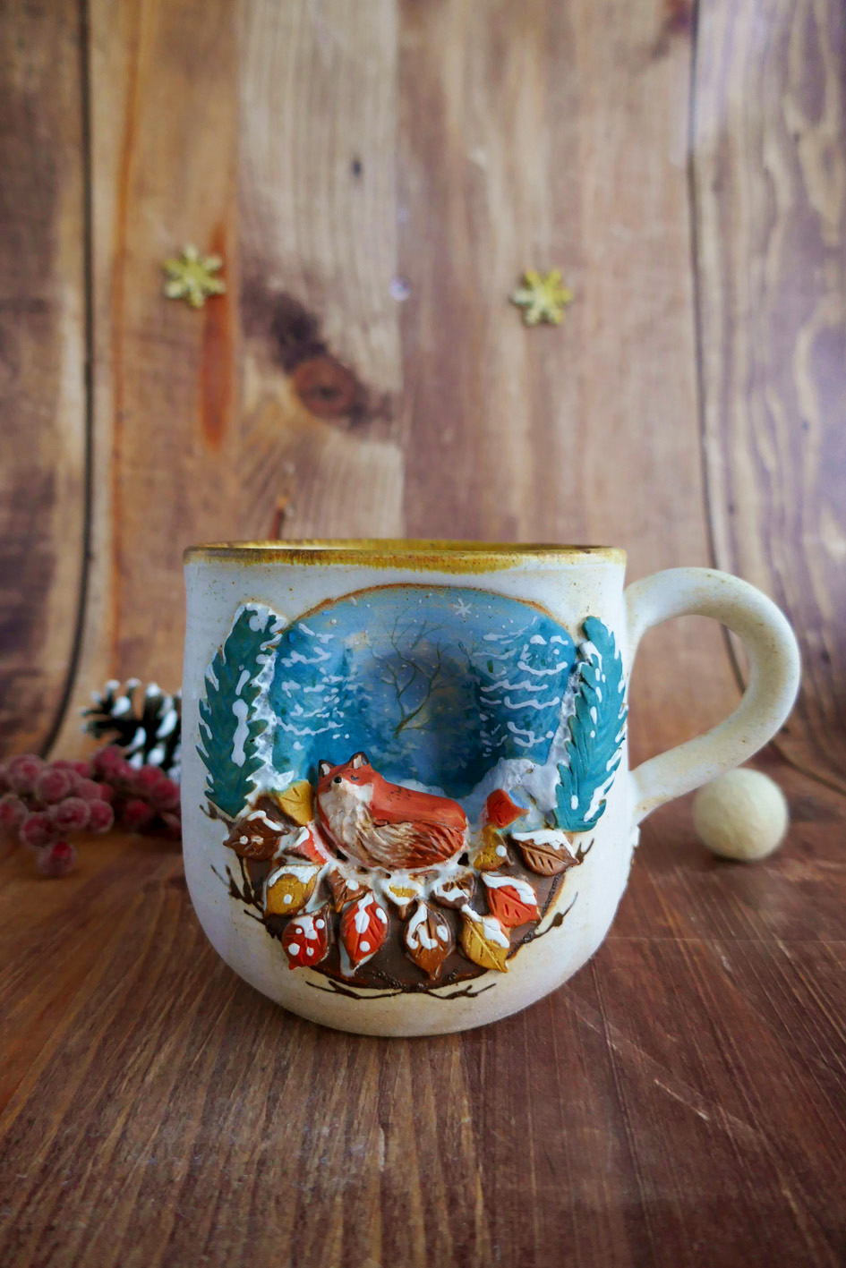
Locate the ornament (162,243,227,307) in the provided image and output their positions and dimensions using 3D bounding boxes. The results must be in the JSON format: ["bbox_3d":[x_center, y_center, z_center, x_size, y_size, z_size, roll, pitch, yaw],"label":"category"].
[{"bbox_3d":[-0.109,-0.170,0.418,0.029,0.030,0.004,-1,-3,-8],"label":"ornament"}]

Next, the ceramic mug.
[{"bbox_3d":[0.014,0.025,0.188,0.130,0.089,0.097,0,8,-3],"label":"ceramic mug"}]

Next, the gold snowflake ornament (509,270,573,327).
[{"bbox_3d":[0.060,-0.170,0.446,0.031,0.028,0.004,-1,-3,-8],"label":"gold snowflake ornament"}]

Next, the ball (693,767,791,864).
[{"bbox_3d":[0.088,0.050,0.245,0.025,0.025,0.025,0,8,0],"label":"ball"}]

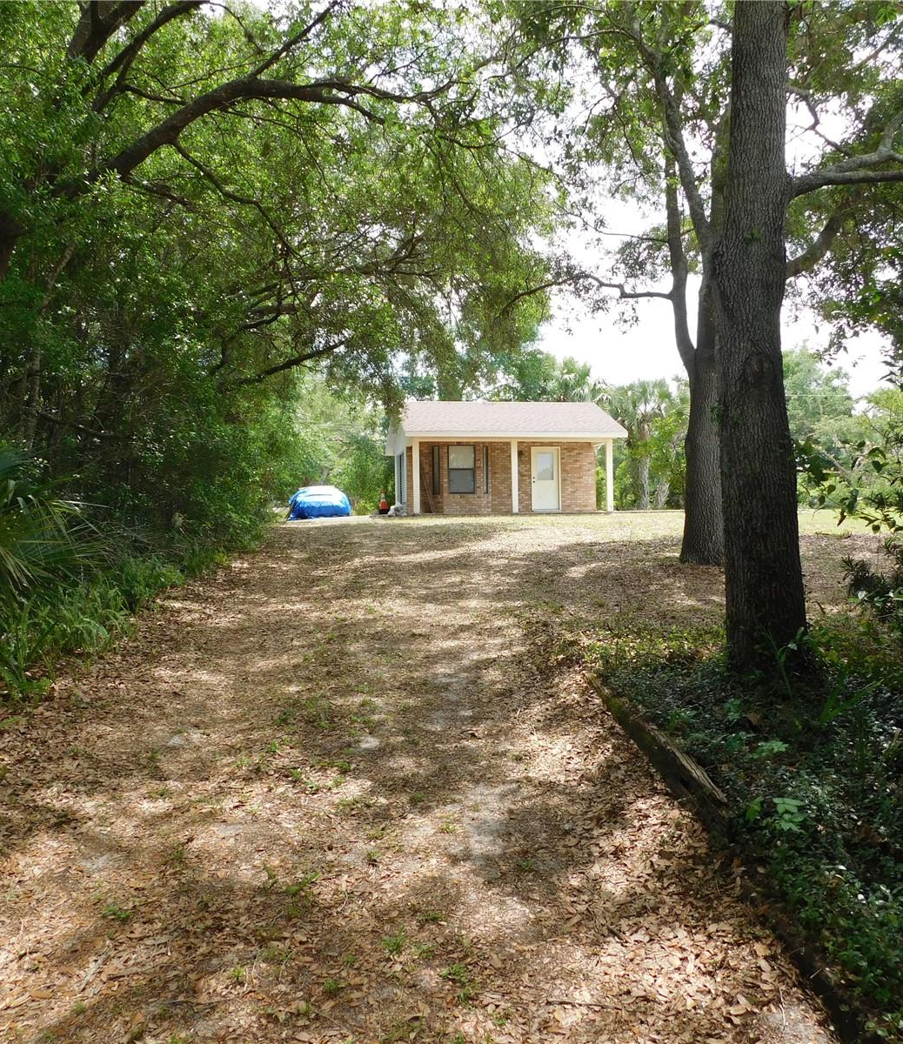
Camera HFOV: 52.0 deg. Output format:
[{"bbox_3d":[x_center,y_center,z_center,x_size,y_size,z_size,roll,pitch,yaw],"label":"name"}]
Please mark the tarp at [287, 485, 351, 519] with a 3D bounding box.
[{"bbox_3d":[-5.050,-0.710,35.400,2.000,1.380,4.600,-1,0,-11],"label":"tarp"}]

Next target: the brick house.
[{"bbox_3d":[1.540,-2.200,32.000,7.000,3.880,7.100,-1,0,-9],"label":"brick house"}]

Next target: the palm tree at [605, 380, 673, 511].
[{"bbox_3d":[8.300,-3.370,40.700,2.950,5.800,2.950,-1,0,0],"label":"palm tree"}]

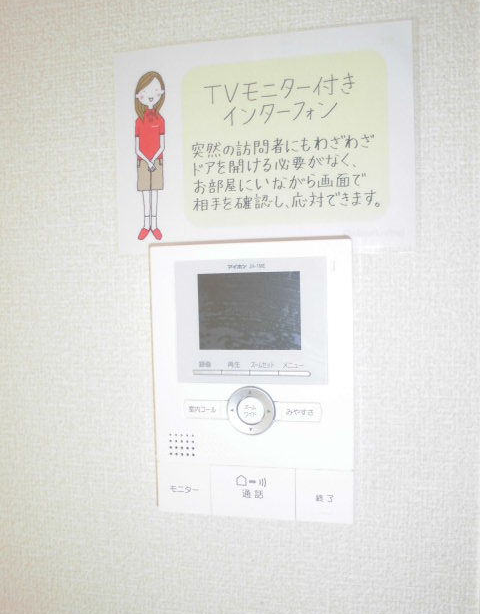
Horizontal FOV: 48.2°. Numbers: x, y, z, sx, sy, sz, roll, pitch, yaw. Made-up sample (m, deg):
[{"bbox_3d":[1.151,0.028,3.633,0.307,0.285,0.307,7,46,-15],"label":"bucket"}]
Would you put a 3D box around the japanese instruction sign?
[{"bbox_3d":[0.013,-0.116,0.387,0.216,0.154,0.002,-1,2,11],"label":"japanese instruction sign"}]

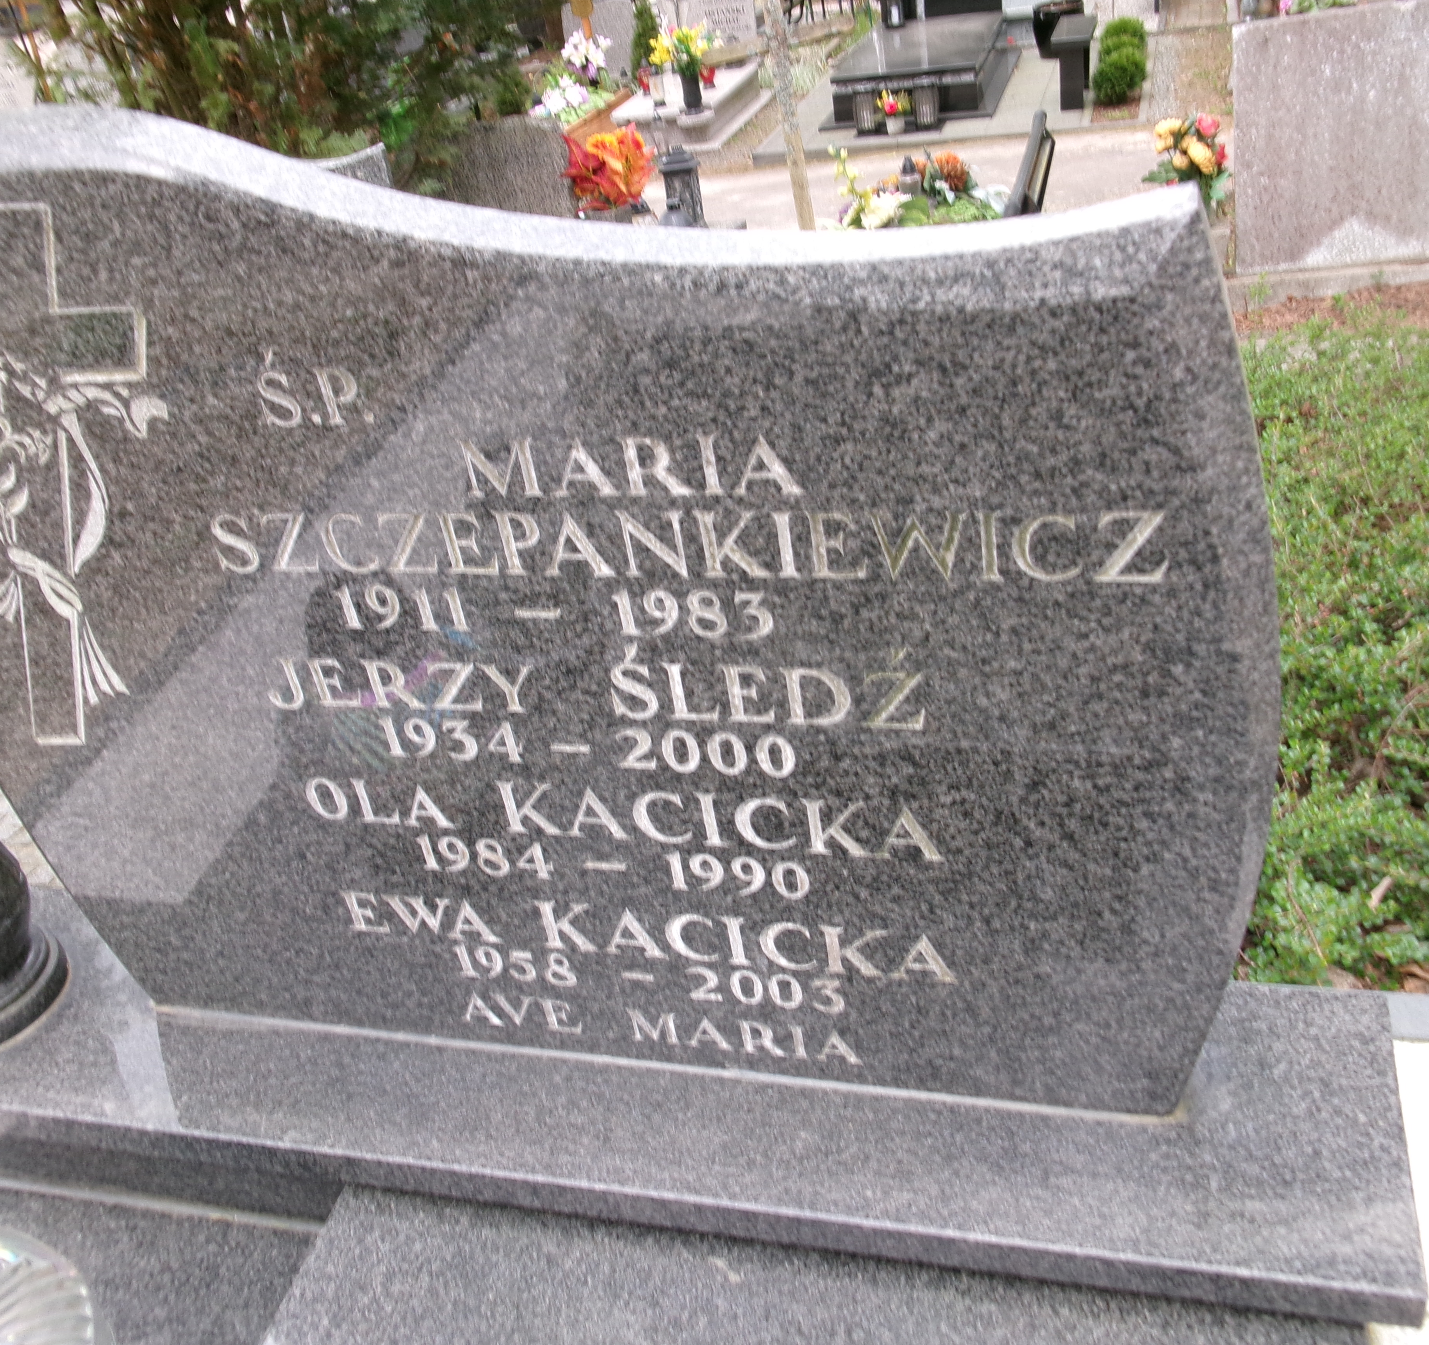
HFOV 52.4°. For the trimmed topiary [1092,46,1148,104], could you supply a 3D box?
[{"bbox_3d":[2.368,-3.501,8.500,0.330,0.350,0.330,2,38,16],"label":"trimmed topiary"}]

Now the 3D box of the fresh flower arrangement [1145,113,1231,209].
[{"bbox_3d":[1.389,-1.488,4.250,0.250,0.290,0.230,2,38,16],"label":"fresh flower arrangement"}]

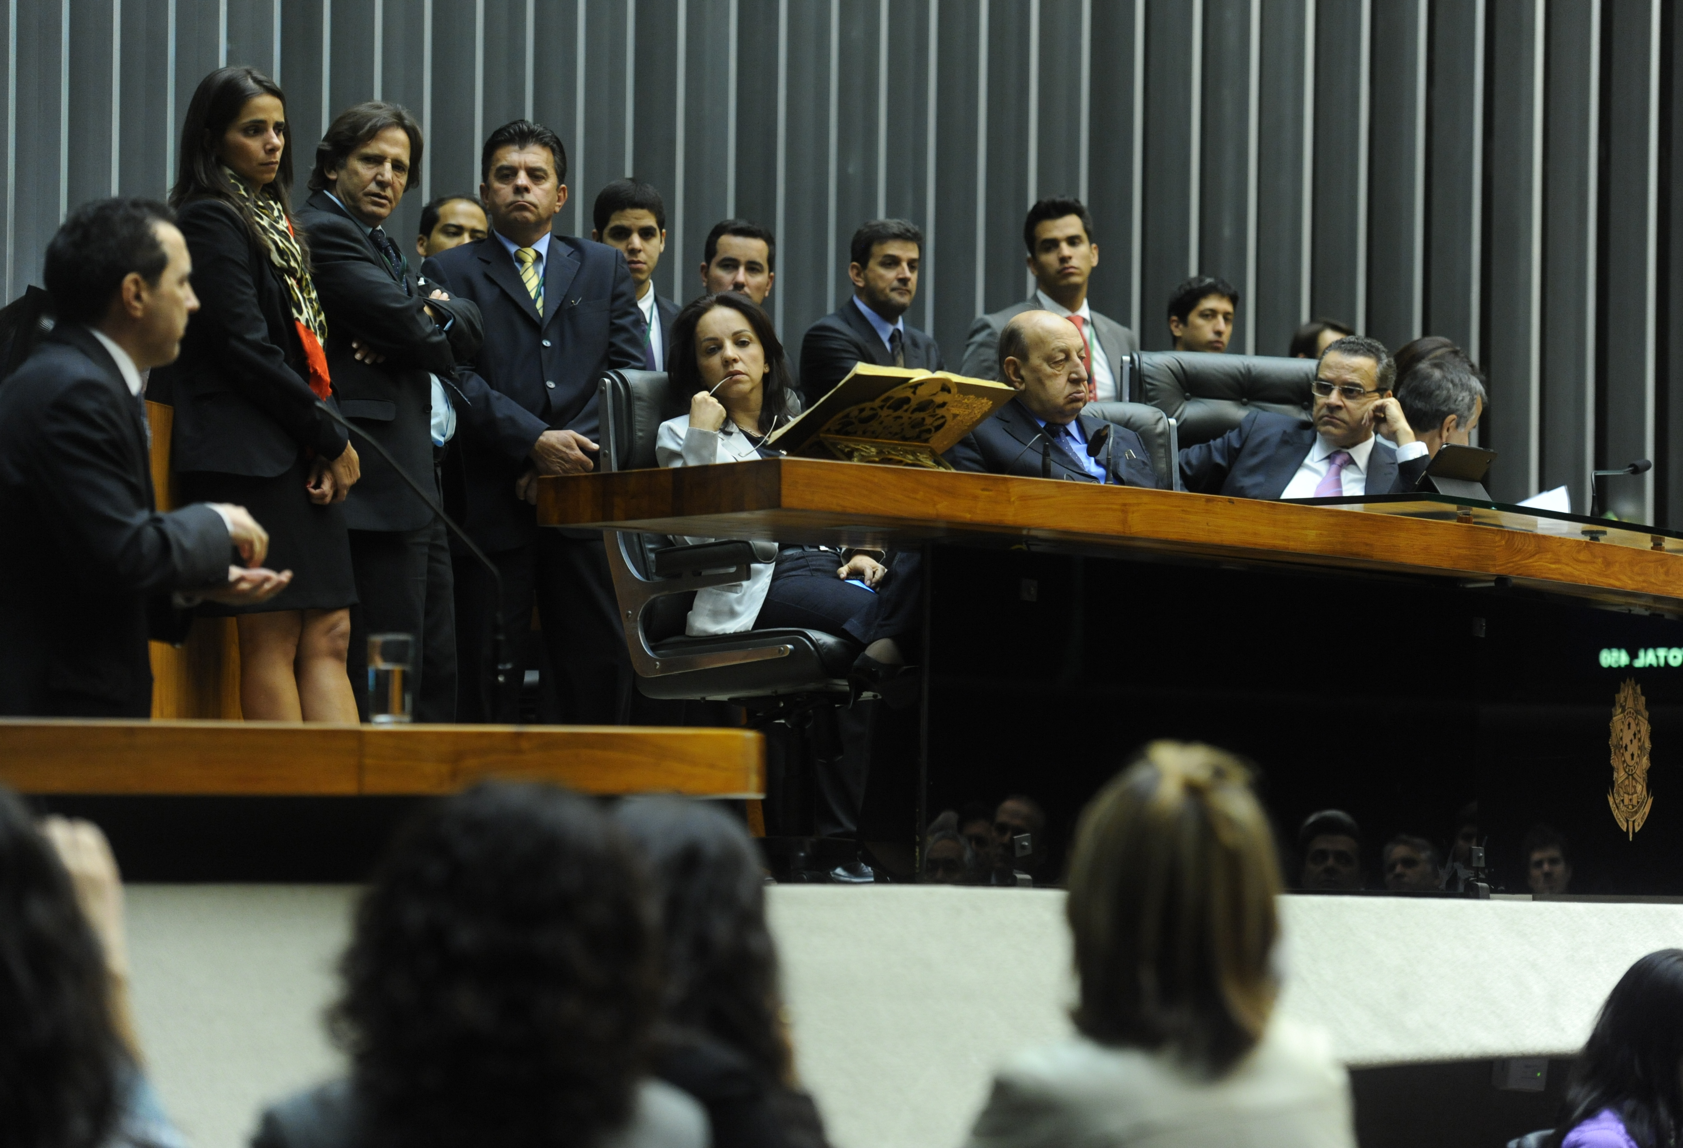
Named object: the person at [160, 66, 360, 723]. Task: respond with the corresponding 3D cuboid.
[{"bbox_3d":[-1.179,-0.207,11.700,0.370,1.660,0.480,-1,-3,38],"label":"person"}]

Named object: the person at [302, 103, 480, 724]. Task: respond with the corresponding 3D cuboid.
[{"bbox_3d":[-0.973,-0.182,12.400,0.380,1.690,0.500,-1,-3,38],"label":"person"}]

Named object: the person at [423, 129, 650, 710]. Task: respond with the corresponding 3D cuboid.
[{"bbox_3d":[-0.691,-0.171,12.900,0.540,1.700,0.370,1,-3,-6],"label":"person"}]

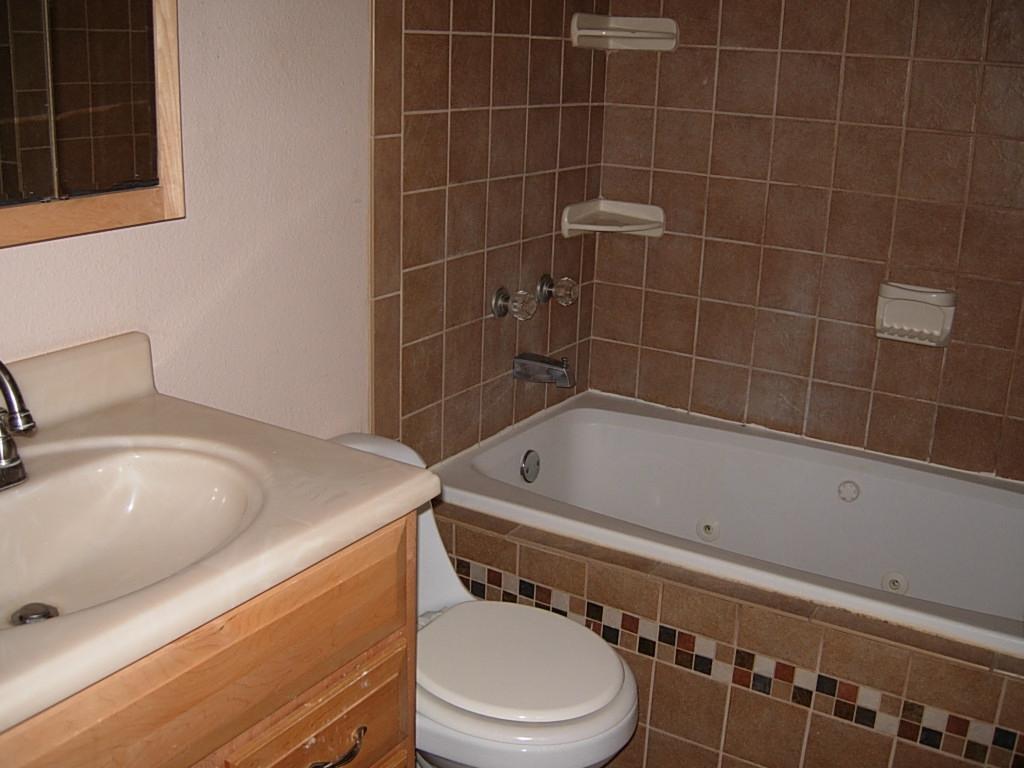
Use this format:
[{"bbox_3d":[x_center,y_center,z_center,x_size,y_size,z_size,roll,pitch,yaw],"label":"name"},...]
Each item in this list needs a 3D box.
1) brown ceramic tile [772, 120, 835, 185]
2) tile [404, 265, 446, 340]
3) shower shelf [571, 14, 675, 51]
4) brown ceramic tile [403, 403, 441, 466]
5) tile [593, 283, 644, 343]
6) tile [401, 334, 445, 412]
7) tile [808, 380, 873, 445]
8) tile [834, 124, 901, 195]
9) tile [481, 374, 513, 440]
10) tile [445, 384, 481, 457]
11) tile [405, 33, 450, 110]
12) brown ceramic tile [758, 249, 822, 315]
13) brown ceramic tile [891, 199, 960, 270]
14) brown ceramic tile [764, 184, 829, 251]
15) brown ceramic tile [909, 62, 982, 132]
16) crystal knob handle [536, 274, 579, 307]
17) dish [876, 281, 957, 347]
[{"bbox_3d":[0.681,-0.539,2.482,0.152,0.153,0.009,12,20,30],"label":"brown ceramic tile"},{"bbox_3d":[-0.188,-0.171,2.242,0.010,0.152,0.152,13,20,30],"label":"tile"},{"bbox_3d":[0.257,-0.856,2.599,0.275,0.080,0.145,-2,18,-13],"label":"shower shelf"},{"bbox_3d":[-0.199,0.123,2.334,0.010,0.142,0.152,13,20,30],"label":"brown ceramic tile"},{"bbox_3d":[0.287,-0.189,2.865,0.141,0.152,0.010,12,20,30],"label":"tile"},{"bbox_3d":[-0.194,-0.020,2.246,0.009,0.153,0.152,12,20,30],"label":"tile"},{"bbox_3d":[0.797,0.072,2.605,0.152,0.148,0.010,12,20,30],"label":"tile"},{"bbox_3d":[0.811,-0.511,2.421,0.152,0.152,0.010,12,20,30],"label":"tile"},{"bbox_3d":[-0.035,0.052,2.545,0.009,0.145,0.152,12,20,30],"label":"tile"},{"bbox_3d":[-0.117,0.087,2.460,0.010,0.142,0.152,13,20,30],"label":"tile"},{"bbox_3d":[-0.169,-0.612,2.089,0.010,0.152,0.148,12,20,30],"label":"tile"},{"bbox_3d":[0.679,-0.249,2.589,0.152,0.152,0.010,12,20,30],"label":"brown ceramic tile"},{"bbox_3d":[0.929,-0.334,2.379,0.152,0.153,0.009,12,20,30],"label":"brown ceramic tile"},{"bbox_3d":[0.687,-0.400,2.562,0.152,0.152,0.010,13,20,30],"label":"brown ceramic tile"},{"bbox_3d":[0.939,-0.623,2.312,0.151,0.151,0.010,12,20,30],"label":"brown ceramic tile"},{"bbox_3d":[0.121,-0.224,2.606,0.092,0.072,0.072,12,20,30],"label":"crystal knob handle"},{"bbox_3d":[0.912,-0.158,2.414,0.160,0.118,0.060,12,20,30],"label":"dish"}]

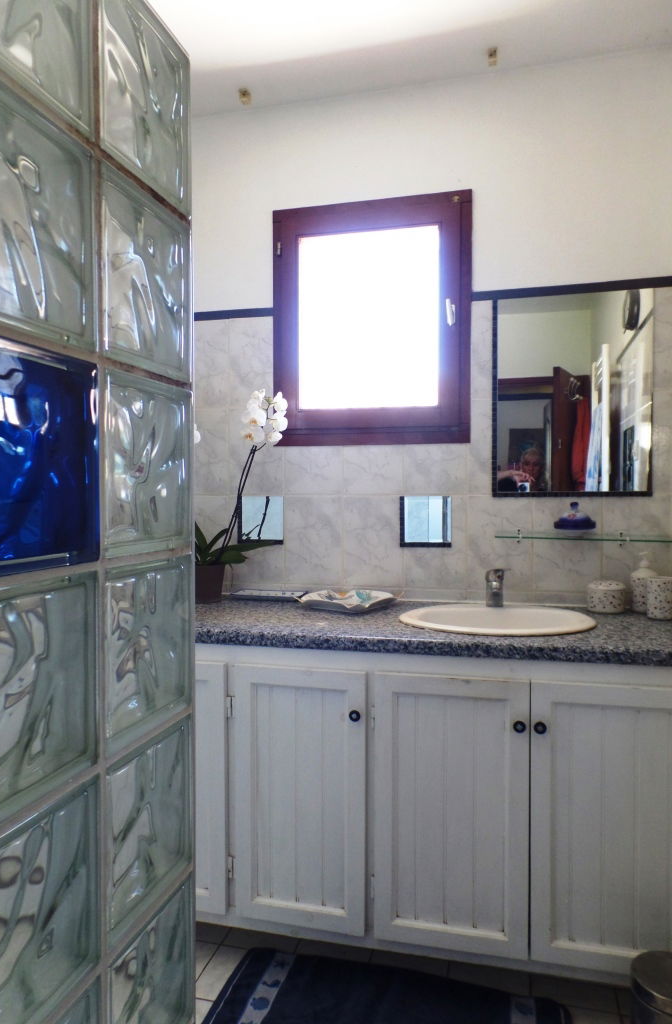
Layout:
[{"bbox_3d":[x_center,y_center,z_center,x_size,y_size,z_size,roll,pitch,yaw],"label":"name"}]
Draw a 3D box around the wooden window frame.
[{"bbox_3d":[0.110,-0.612,2.216,0.654,0.784,0.060,0,1,14],"label":"wooden window frame"}]

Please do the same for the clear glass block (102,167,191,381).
[{"bbox_3d":[-0.240,-0.251,0.762,0.080,0.190,0.190,0,1,15],"label":"clear glass block"}]

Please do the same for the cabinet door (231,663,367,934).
[{"bbox_3d":[-0.092,0.708,1.700,0.341,0.641,0.021,0,1,14],"label":"cabinet door"}]

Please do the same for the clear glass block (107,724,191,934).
[{"bbox_3d":[-0.240,0.349,0.775,0.080,0.190,0.190,0,1,15],"label":"clear glass block"}]

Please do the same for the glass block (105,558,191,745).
[{"bbox_3d":[-0.240,0.149,0.771,0.080,0.190,0.190,0,1,15],"label":"glass block"}]

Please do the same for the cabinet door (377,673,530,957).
[{"bbox_3d":[0.270,0.710,1.612,0.362,0.645,0.021,0,1,14],"label":"cabinet door"}]

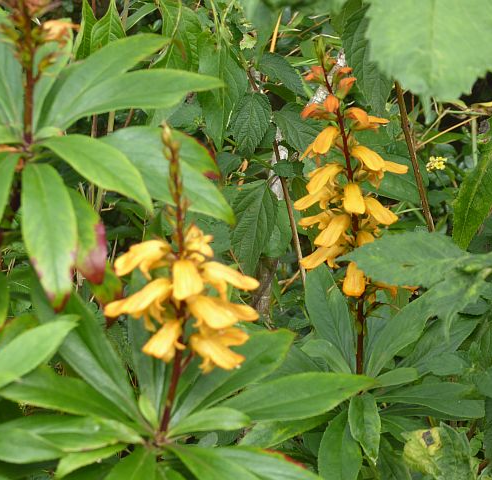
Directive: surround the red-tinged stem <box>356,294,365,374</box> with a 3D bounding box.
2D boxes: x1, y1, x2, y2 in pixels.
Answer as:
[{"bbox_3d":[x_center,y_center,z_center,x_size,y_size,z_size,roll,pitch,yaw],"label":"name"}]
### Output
[{"bbox_3d":[0.080,0.066,1.750,0.005,0.060,0.005,-1,19,0],"label":"red-tinged stem"}]

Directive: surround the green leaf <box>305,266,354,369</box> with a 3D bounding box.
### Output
[{"bbox_3d":[0.070,0.063,2.015,0.034,0.093,0.018,-16,-19,-11],"label":"green leaf"}]

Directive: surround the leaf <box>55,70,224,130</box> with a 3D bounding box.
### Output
[{"bbox_3d":[-0.057,-0.073,1.330,0.094,0.012,0.031,-11,44,-12],"label":"leaf"}]

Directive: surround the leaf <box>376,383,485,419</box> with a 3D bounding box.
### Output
[{"bbox_3d":[0.146,0.130,1.990,0.090,0.020,0.030,10,46,13],"label":"leaf"}]

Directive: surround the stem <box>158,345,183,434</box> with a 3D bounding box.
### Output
[{"bbox_3d":[-0.039,0.078,1.302,0.005,0.050,0.005,9,17,0],"label":"stem"}]

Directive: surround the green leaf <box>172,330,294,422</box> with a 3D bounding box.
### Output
[{"bbox_3d":[-0.009,0.086,1.545,0.107,0.020,0.028,-36,47,-28],"label":"green leaf"}]

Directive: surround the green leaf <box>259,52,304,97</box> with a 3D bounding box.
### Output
[{"bbox_3d":[0.030,-0.133,2.005,0.024,0.008,0.053,-28,53,-21],"label":"green leaf"}]

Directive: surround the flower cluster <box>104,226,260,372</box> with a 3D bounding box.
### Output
[{"bbox_3d":[-0.033,0.031,1.300,0.081,0.062,0.075,0,22,0],"label":"flower cluster"}]

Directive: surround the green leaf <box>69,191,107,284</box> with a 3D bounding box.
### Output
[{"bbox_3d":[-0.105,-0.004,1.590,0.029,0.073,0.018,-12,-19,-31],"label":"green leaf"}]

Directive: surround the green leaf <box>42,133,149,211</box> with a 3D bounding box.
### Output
[{"bbox_3d":[-0.095,-0.041,1.585,0.089,0.020,0.029,30,47,20],"label":"green leaf"}]

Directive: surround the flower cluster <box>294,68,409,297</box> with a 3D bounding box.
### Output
[{"bbox_3d":[0.085,-0.046,2.000,0.088,0.186,0.082,-7,16,0],"label":"flower cluster"}]

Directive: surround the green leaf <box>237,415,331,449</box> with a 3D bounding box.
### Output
[{"bbox_3d":[0.034,0.145,1.900,0.091,0.018,0.027,-17,47,-26],"label":"green leaf"}]

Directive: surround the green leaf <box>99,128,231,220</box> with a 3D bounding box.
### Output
[{"bbox_3d":[-0.045,-0.035,1.370,0.084,0.013,0.036,29,49,0],"label":"green leaf"}]

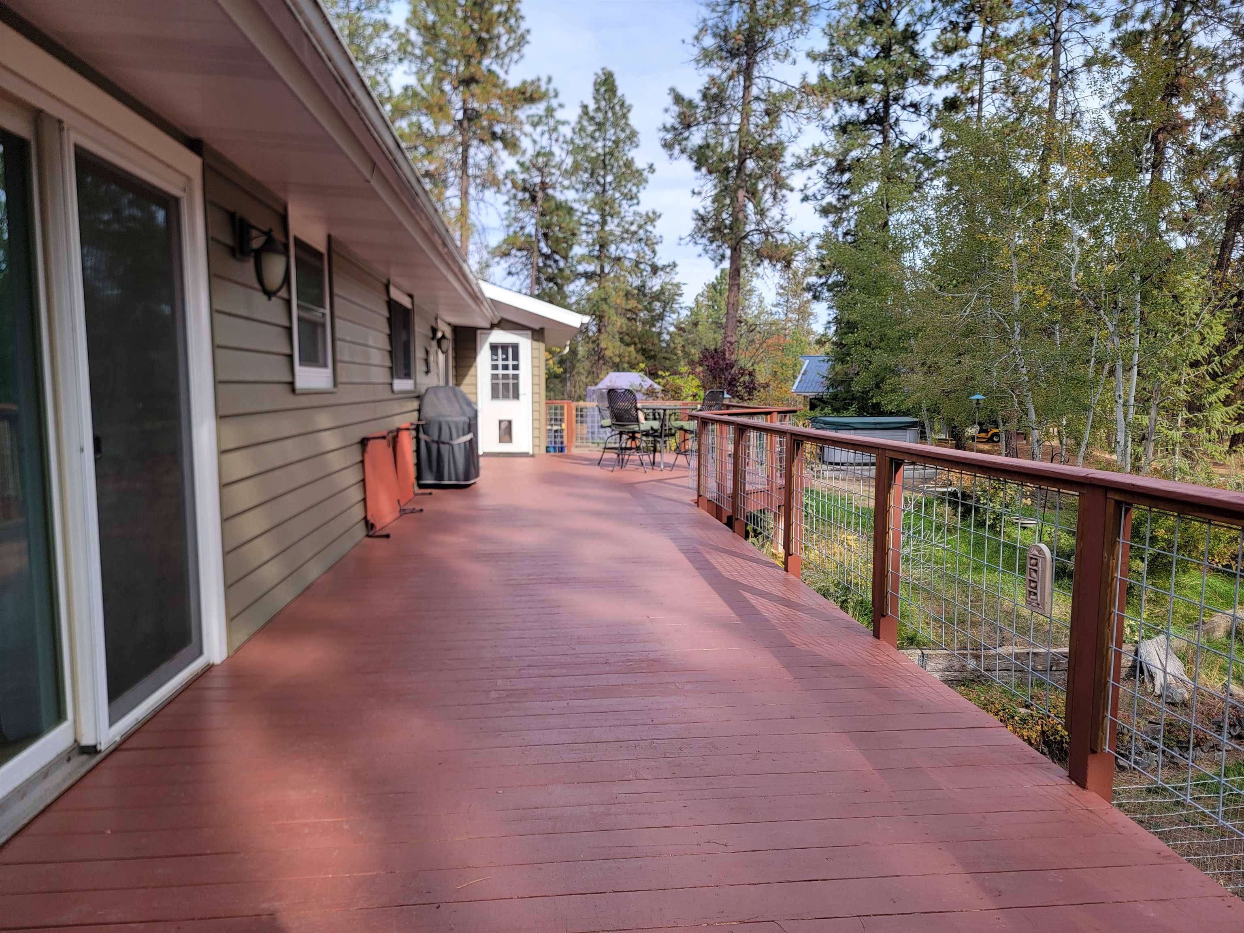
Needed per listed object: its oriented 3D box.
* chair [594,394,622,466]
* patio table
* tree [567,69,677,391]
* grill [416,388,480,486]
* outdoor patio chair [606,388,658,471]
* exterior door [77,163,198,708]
[{"bbox_3d":[-0.024,-0.581,12.883,0.660,1.140,0.600,4,6,34],"label":"chair"},{"bbox_3d":[0.568,-0.426,12.498,1.000,0.900,1.000,-1,5,-6],"label":"patio table"},{"bbox_3d":[0.014,-10.896,46.413,6.000,20.027,6.000,-1,5,-6],"label":"tree"},{"bbox_3d":[-2.108,-0.400,10.693,0.650,1.200,1.150,-1,5,-6],"label":"grill"},{"bbox_3d":[0.166,-0.515,12.173,0.600,1.140,0.660,4,7,36],"label":"outdoor patio chair"},{"bbox_3d":[-1.722,-0.109,3.125,0.060,1.870,0.820,-1,5,-6],"label":"exterior door"}]

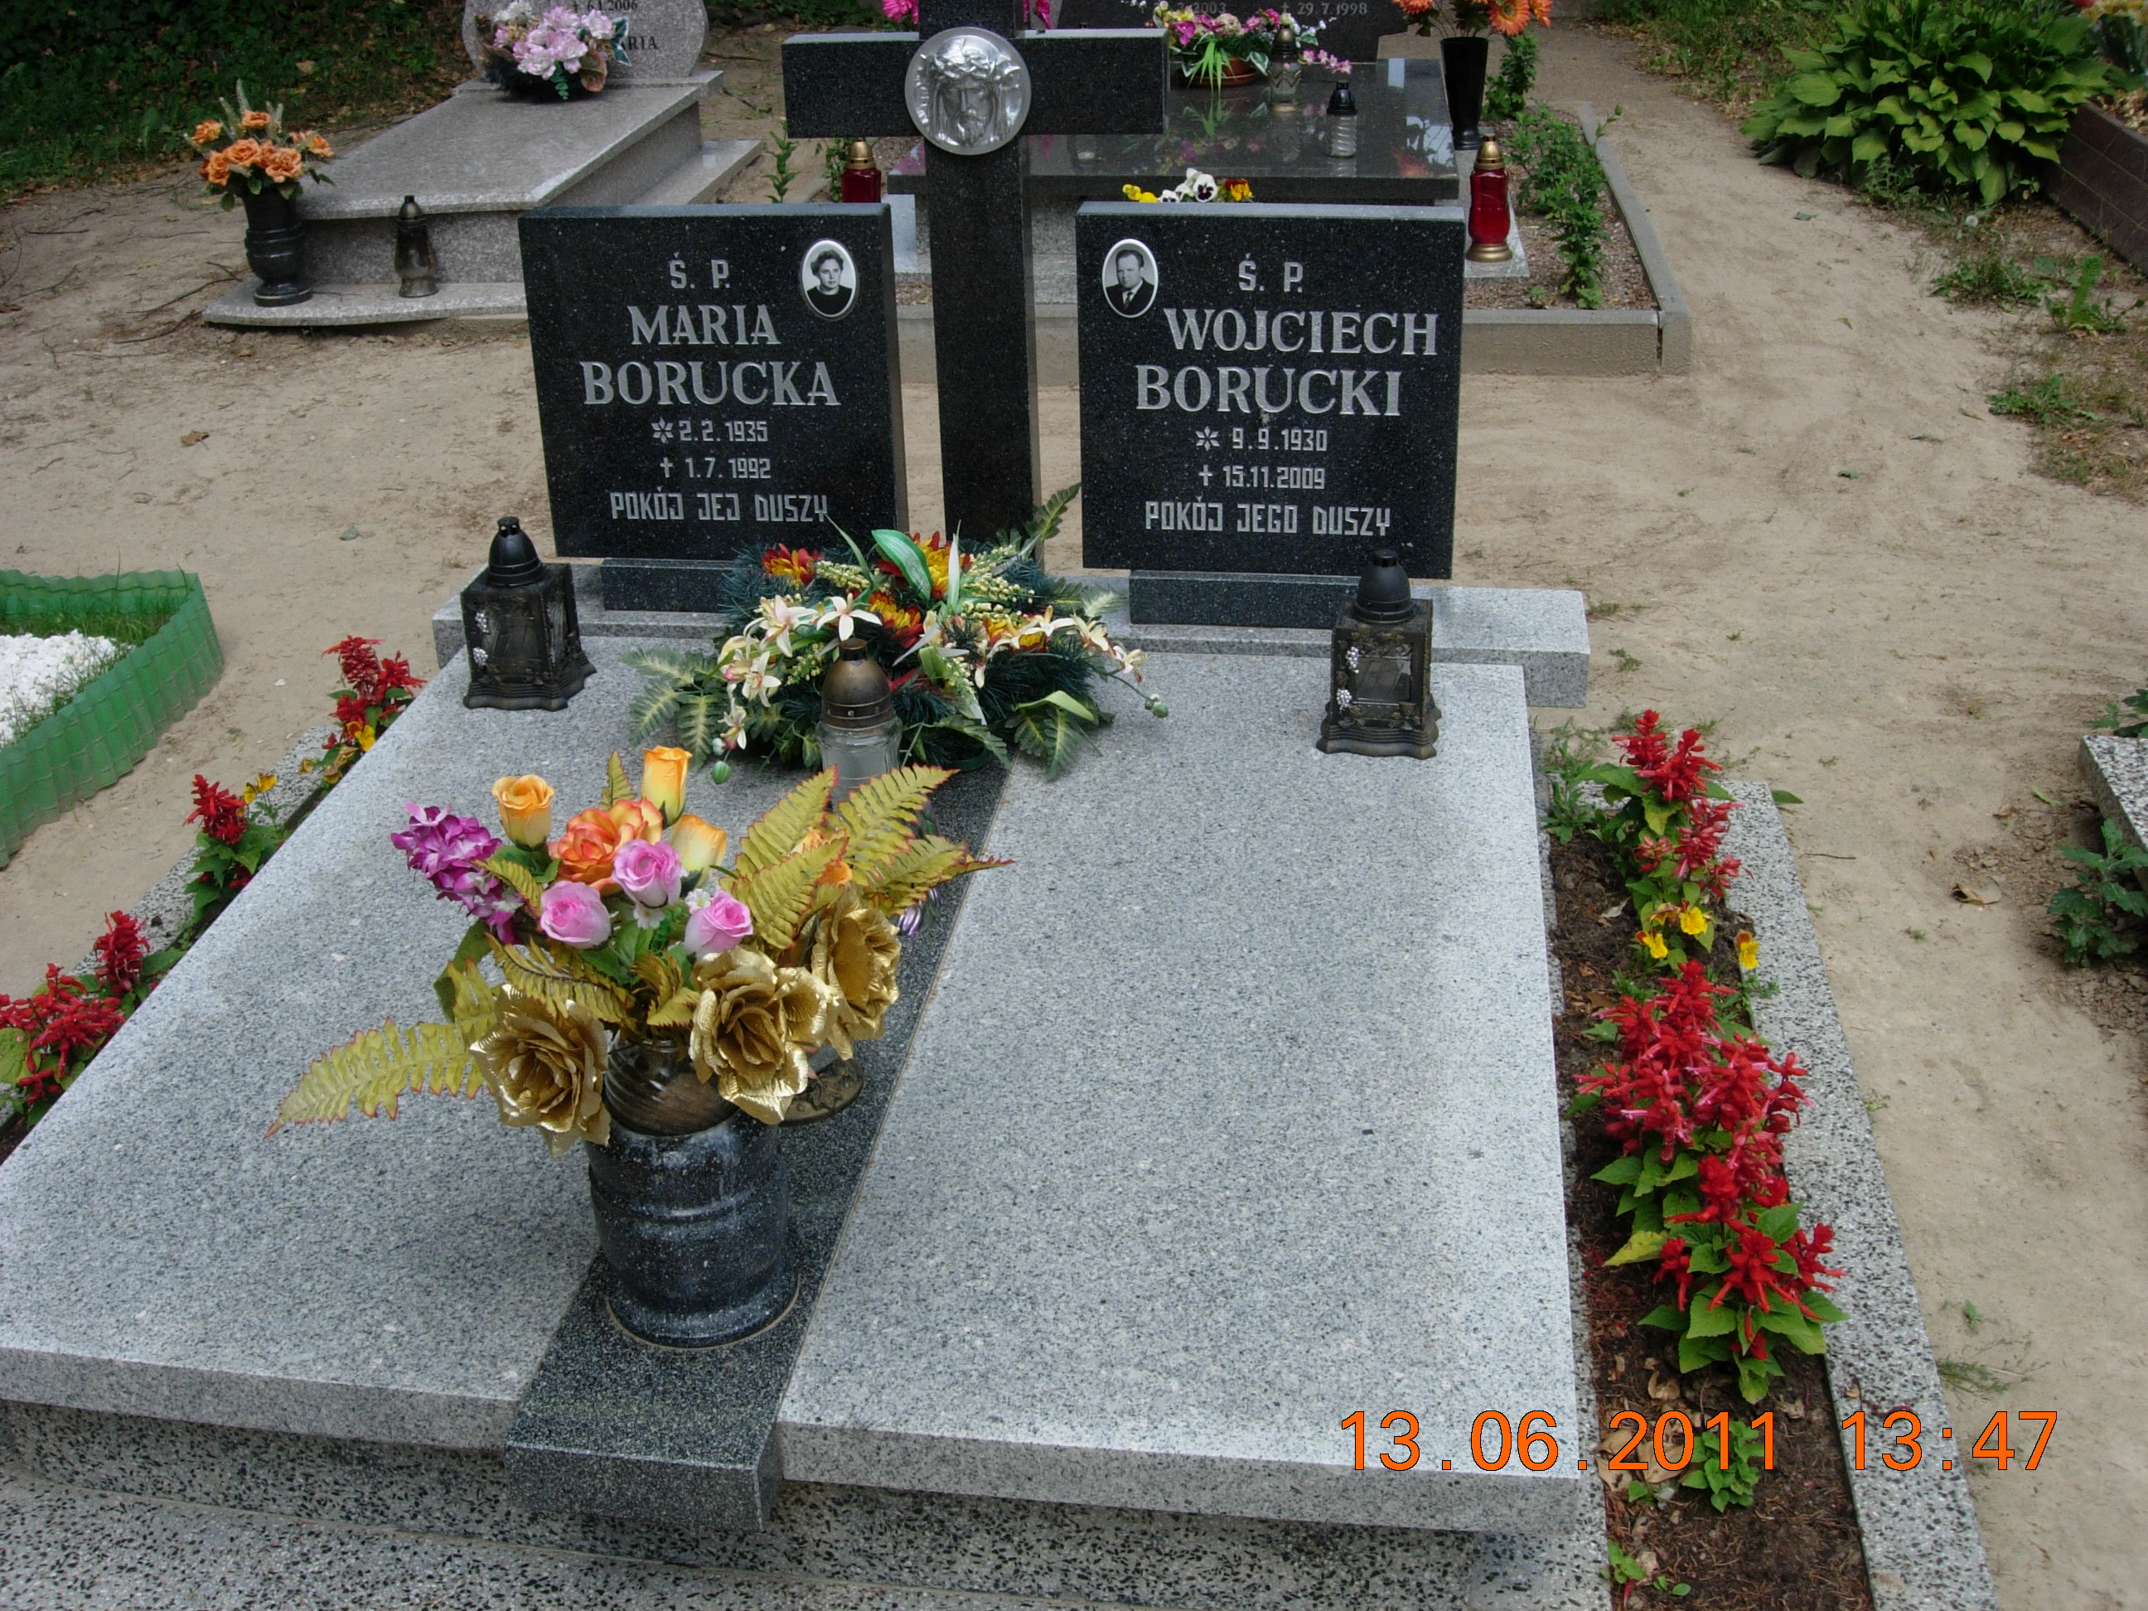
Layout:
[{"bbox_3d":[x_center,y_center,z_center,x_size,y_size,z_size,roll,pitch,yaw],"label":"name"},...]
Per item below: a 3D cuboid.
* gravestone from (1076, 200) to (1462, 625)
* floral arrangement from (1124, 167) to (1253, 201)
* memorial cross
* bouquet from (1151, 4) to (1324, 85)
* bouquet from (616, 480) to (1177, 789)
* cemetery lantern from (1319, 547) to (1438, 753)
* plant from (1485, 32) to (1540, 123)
[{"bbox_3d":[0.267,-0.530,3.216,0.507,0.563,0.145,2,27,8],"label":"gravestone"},{"bbox_3d":[0.266,-1.337,5.484,0.328,0.252,0.277,2,27,8],"label":"floral arrangement"},{"bbox_3d":[-0.121,-0.710,3.137,0.500,0.983,0.073,2,27,8],"label":"memorial cross"},{"bbox_3d":[0.487,-2.292,7.062,0.480,0.225,0.304,2,27,8],"label":"bouquet"},{"bbox_3d":[-0.225,-0.250,3.082,0.668,0.254,0.419,2,27,8],"label":"bouquet"},{"bbox_3d":[0.390,-0.202,2.970,0.148,0.240,0.142,2,27,8],"label":"cemetery lantern"},{"bbox_3d":[1.461,-2.423,7.841,0.176,0.303,0.176,2,27,8],"label":"plant"}]

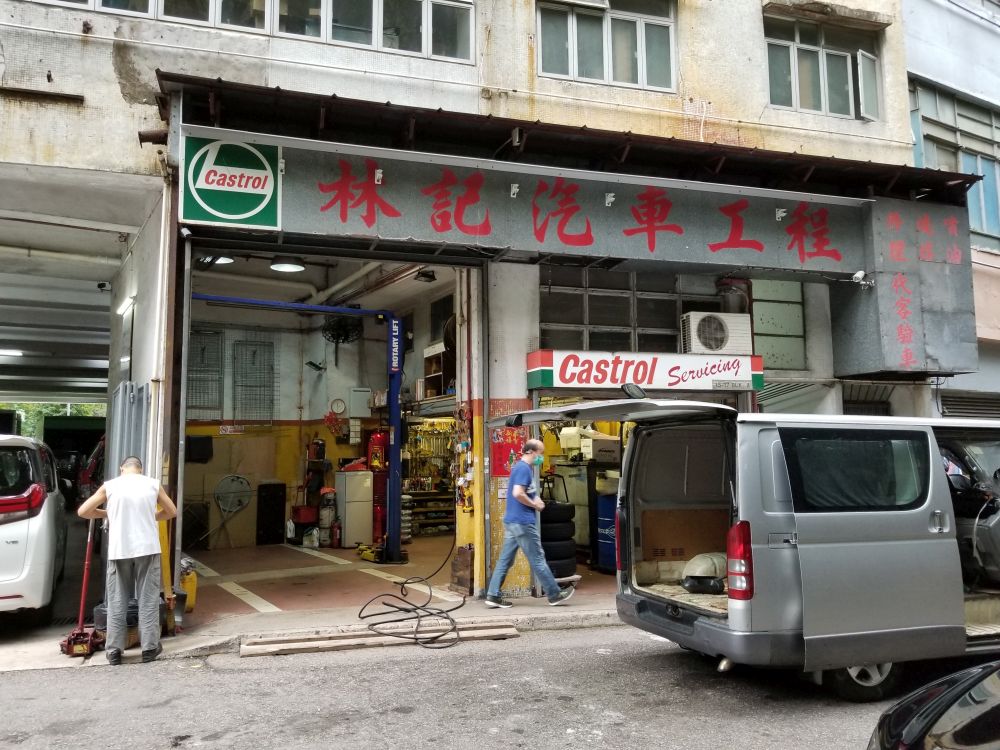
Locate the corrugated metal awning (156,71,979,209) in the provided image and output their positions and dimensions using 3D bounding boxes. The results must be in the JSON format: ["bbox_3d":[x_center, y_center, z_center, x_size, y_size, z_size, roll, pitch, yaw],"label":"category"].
[{"bbox_3d":[1.350,-2.520,8.495,9.469,0.174,1.061,1,-6,-17],"label":"corrugated metal awning"}]

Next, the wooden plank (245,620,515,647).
[{"bbox_3d":[-1.006,2.296,6.636,2.341,0.061,0.130,1,-6,-17],"label":"wooden plank"}]

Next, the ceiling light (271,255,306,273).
[{"bbox_3d":[-2.723,-1.457,9.676,0.430,0.174,0.430,1,-6,-17],"label":"ceiling light"}]

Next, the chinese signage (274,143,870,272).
[{"bbox_3d":[1.150,-1.736,8.327,6.946,0.871,0.200,1,-6,-17],"label":"chinese signage"}]

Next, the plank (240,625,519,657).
[{"bbox_3d":[-0.979,2.293,6.452,2.379,0.049,0.237,1,-6,-17],"label":"plank"}]

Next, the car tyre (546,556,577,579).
[{"bbox_3d":[0.606,2.285,8.906,0.640,0.214,0.640,-1,-6,0],"label":"car tyre"}]

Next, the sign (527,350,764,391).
[{"bbox_3d":[1.708,-0.014,8.664,2.783,0.408,0.432,1,-6,-17],"label":"sign"}]

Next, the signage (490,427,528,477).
[{"bbox_3d":[0.112,0.840,8.307,0.444,0.598,0.015,1,-6,-17],"label":"signage"}]

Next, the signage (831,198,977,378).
[{"bbox_3d":[5.108,-1.032,9.589,1.432,2.091,0.841,1,-6,-17],"label":"signage"}]

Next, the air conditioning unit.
[{"bbox_3d":[2.605,-0.462,9.059,0.826,0.520,0.258,1,-6,-17],"label":"air conditioning unit"}]

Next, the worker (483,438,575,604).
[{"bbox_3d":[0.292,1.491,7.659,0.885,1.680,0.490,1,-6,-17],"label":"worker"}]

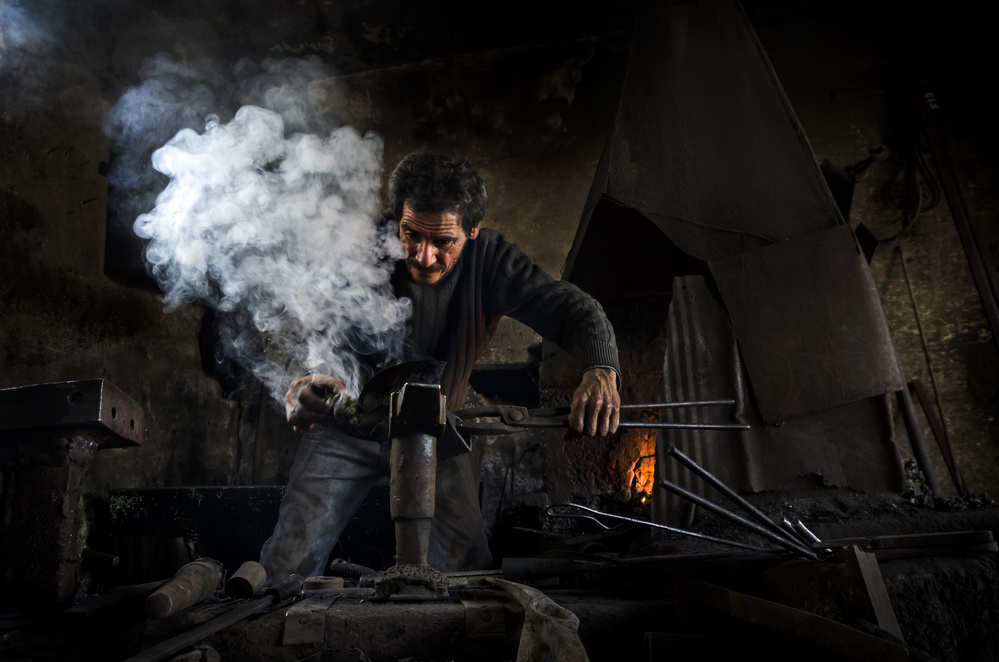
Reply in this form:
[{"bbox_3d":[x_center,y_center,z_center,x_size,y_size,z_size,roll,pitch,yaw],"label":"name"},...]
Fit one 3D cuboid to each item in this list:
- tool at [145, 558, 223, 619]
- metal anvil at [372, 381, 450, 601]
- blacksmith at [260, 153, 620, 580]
[{"bbox_3d":[-0.470,0.387,1.043,0.060,0.060,0.235,1,-14,-5],"label":"tool"},{"bbox_3d":[-0.144,0.269,1.175,0.120,0.340,0.160,0,-13,0],"label":"metal anvil"},{"bbox_3d":[-0.160,0.377,1.401,0.760,1.360,0.660,-2,-14,7],"label":"blacksmith"}]

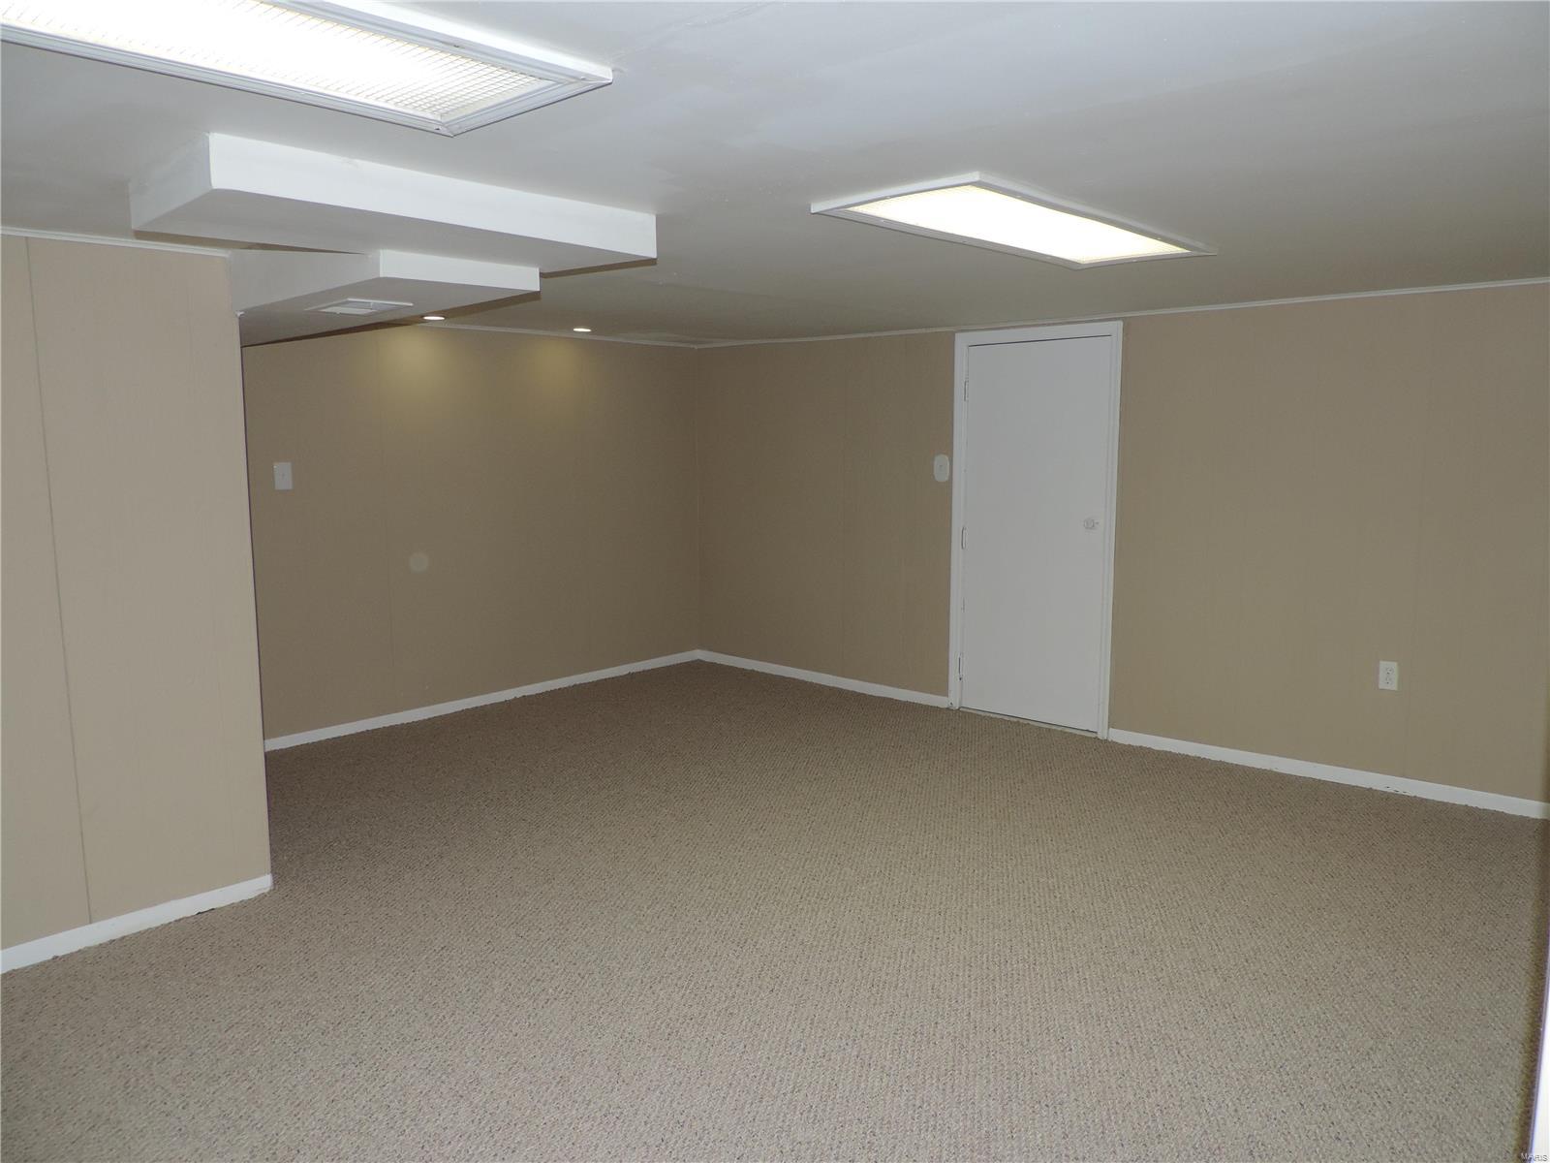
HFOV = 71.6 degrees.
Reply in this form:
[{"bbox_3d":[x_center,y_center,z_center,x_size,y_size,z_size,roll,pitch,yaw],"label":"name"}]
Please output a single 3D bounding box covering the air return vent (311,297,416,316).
[{"bbox_3d":[-1.219,-0.809,3.153,0.343,0.025,0.206,7,10,43],"label":"air return vent"}]

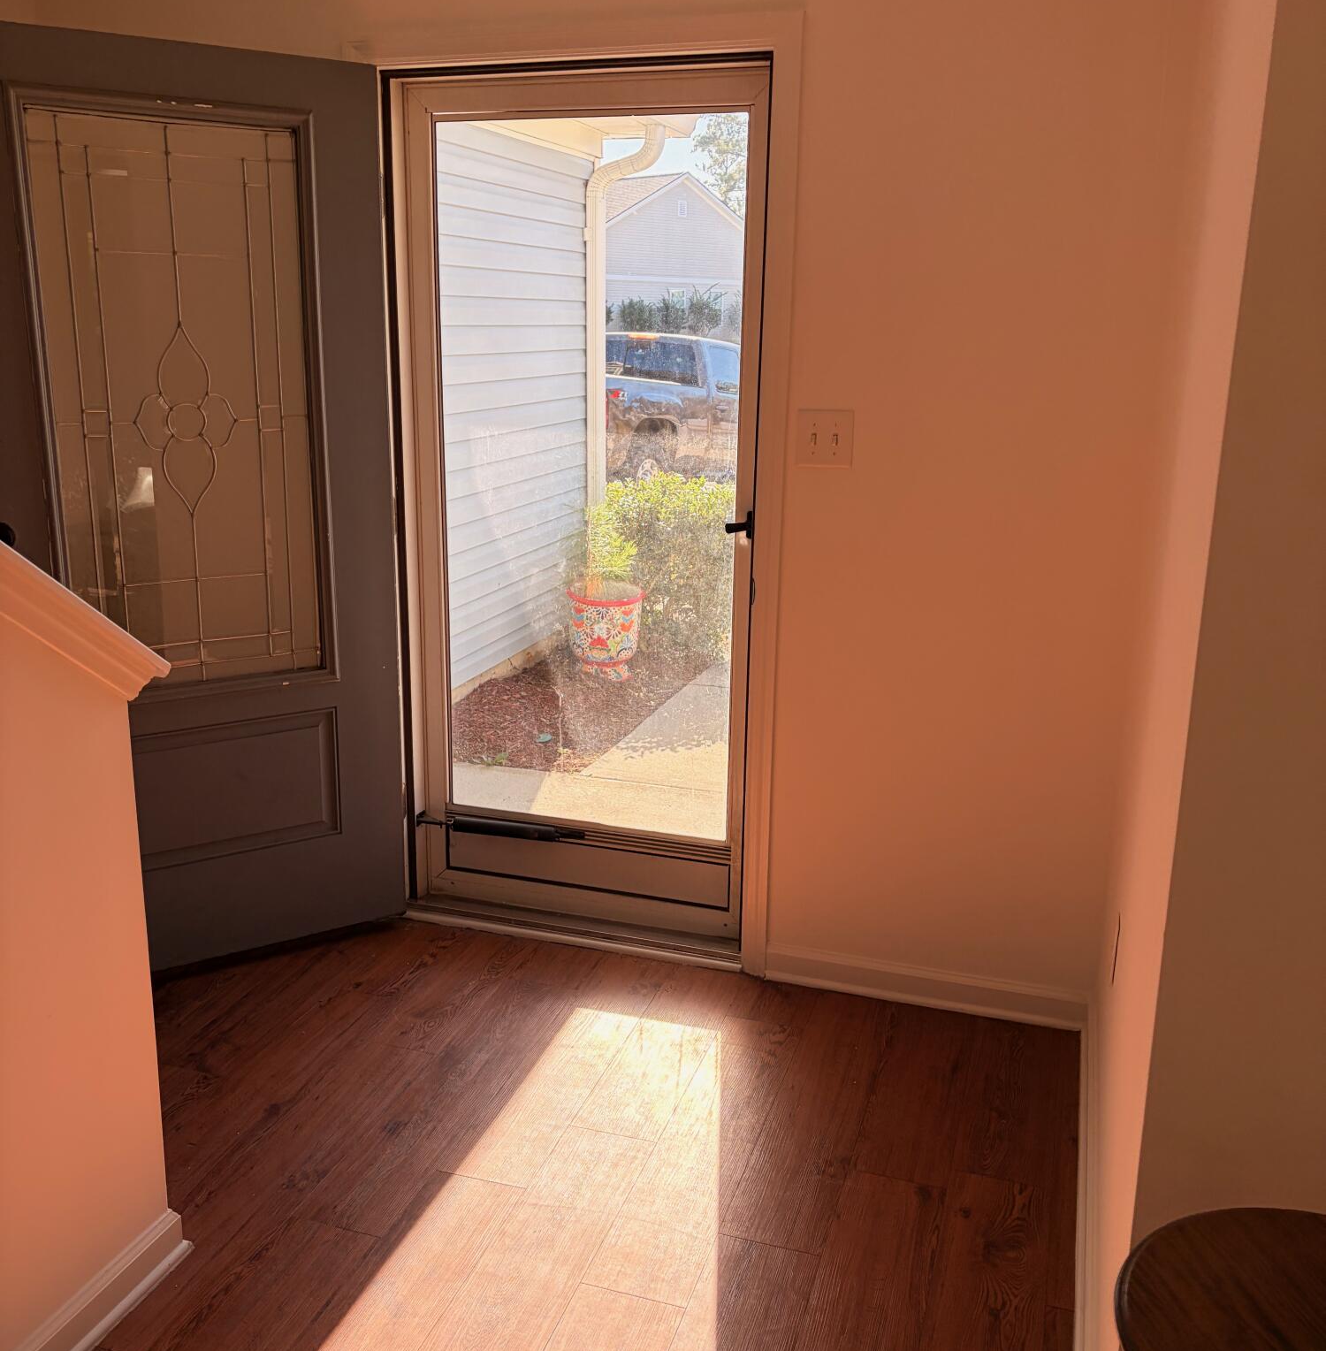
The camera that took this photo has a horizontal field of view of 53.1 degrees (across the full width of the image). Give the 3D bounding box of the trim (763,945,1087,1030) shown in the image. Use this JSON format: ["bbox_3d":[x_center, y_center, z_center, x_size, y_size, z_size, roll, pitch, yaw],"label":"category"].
[{"bbox_3d":[0.597,0.719,3.065,0.736,0.090,0.026,6,15,17],"label":"trim"}]

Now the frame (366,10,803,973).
[{"bbox_3d":[-0.206,-0.355,3.120,1.021,2.116,0.120,6,15,17],"label":"frame"}]

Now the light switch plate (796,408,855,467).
[{"bbox_3d":[0.348,-0.507,2.842,0.120,0.120,0.012,6,15,17],"label":"light switch plate"}]

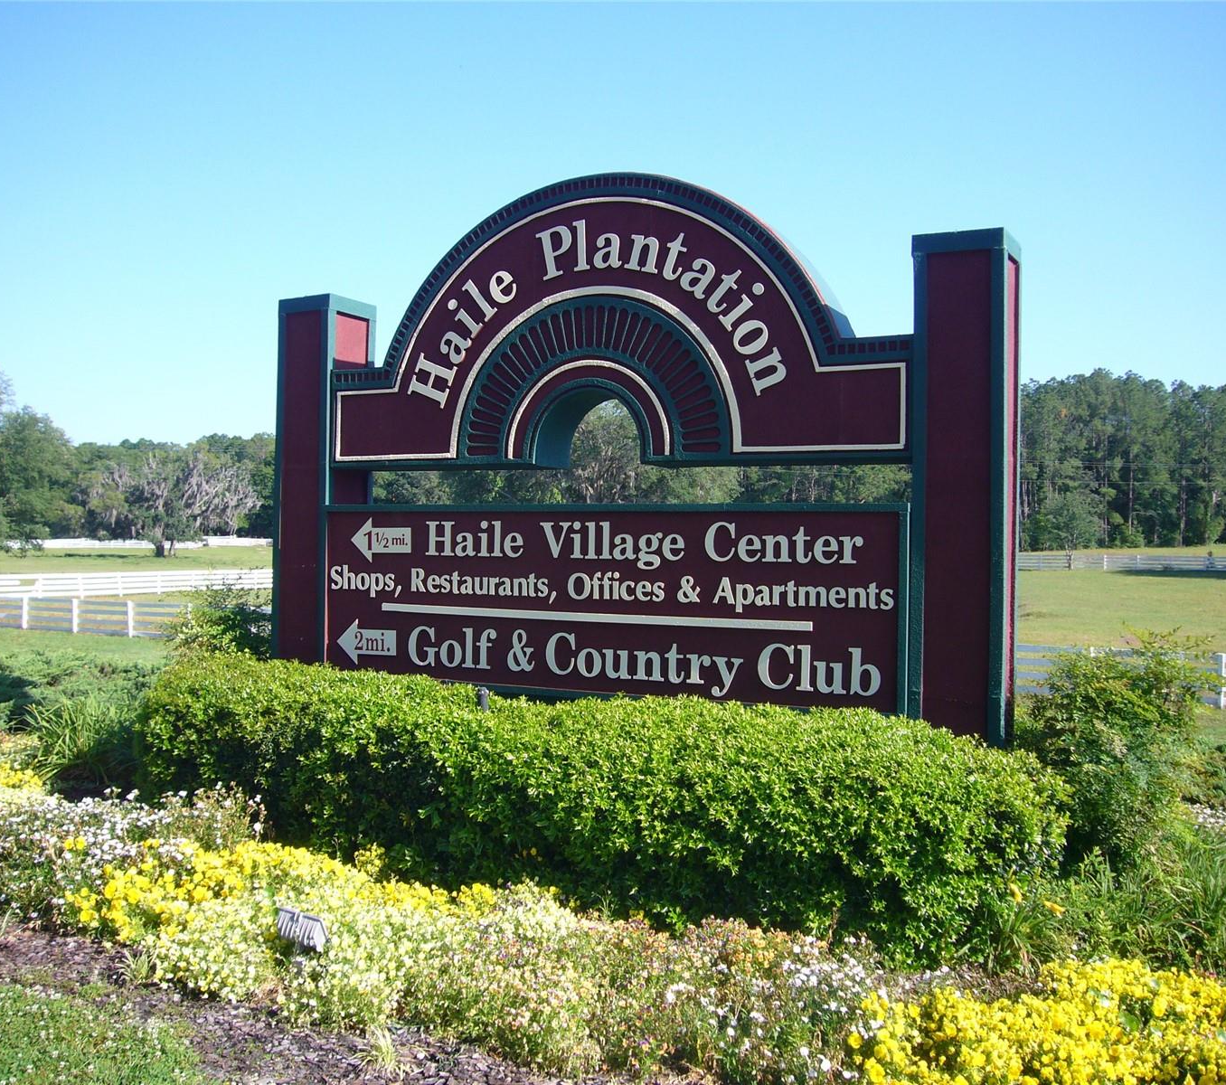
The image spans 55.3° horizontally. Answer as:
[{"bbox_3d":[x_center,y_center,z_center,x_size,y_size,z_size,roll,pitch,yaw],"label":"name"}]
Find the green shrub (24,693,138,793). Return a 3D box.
[{"bbox_3d":[-3.401,1.188,7.500,0.740,0.620,0.680,1,0,26],"label":"green shrub"}]

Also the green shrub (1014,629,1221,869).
[{"bbox_3d":[2.501,1.043,5.800,0.960,1.160,0.880,1,0,26],"label":"green shrub"}]

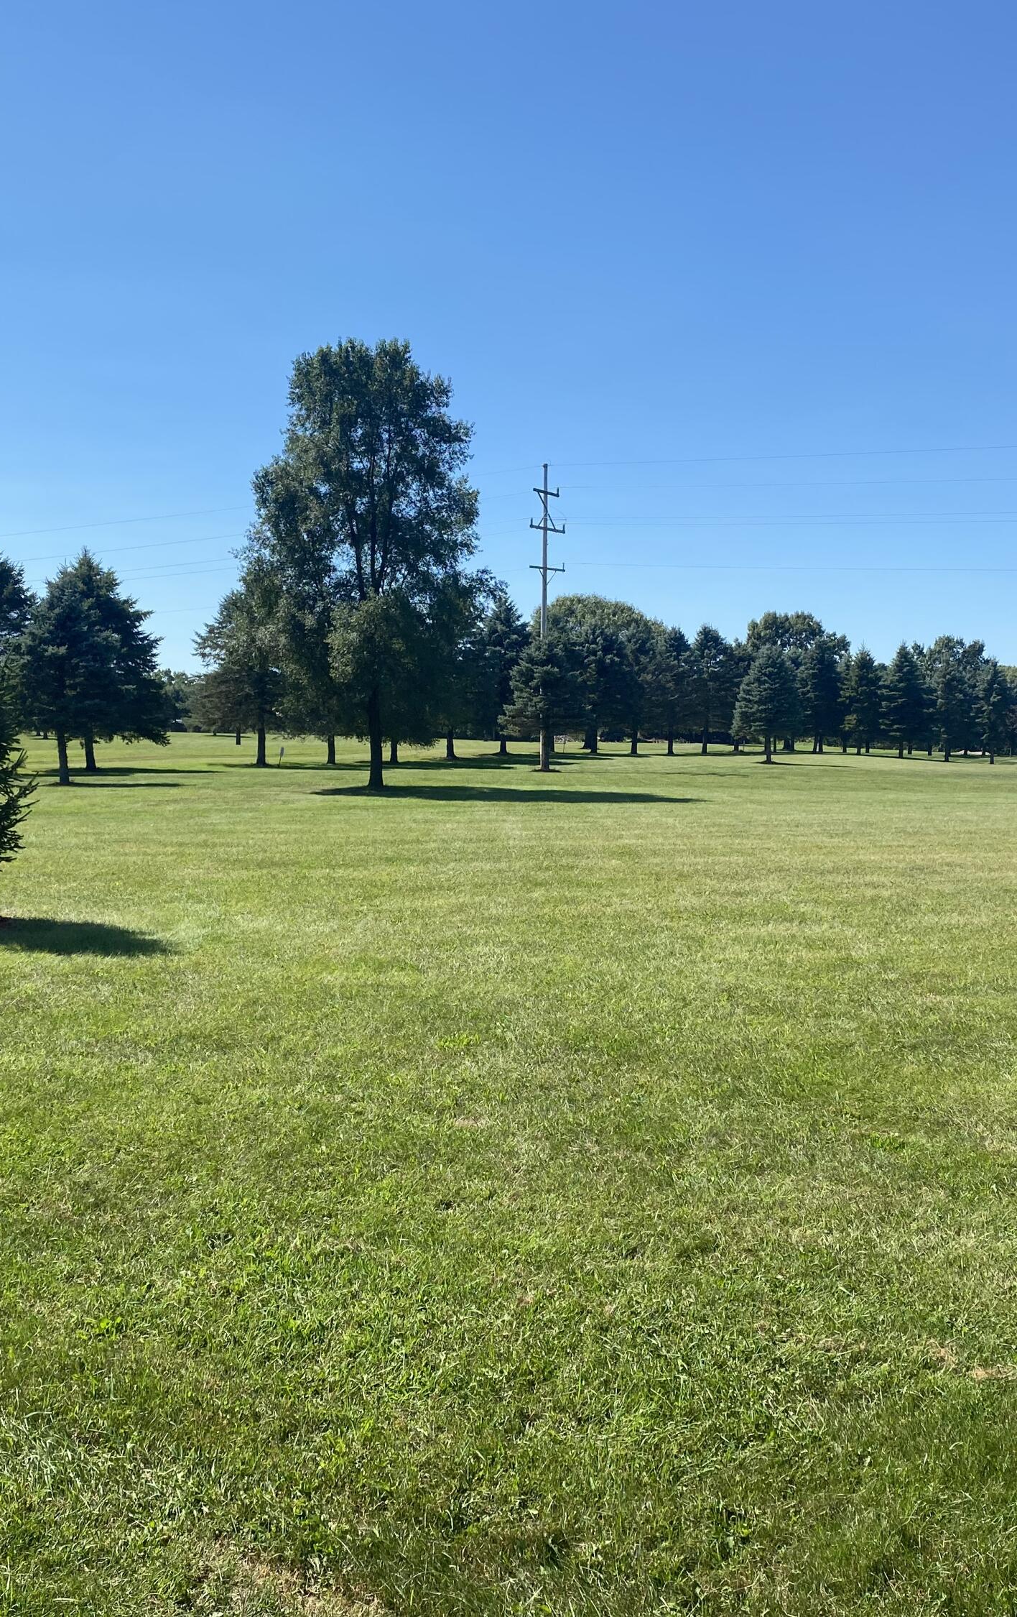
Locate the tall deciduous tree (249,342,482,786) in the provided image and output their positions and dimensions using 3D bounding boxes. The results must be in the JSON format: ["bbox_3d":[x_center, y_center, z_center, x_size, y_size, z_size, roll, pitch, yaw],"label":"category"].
[{"bbox_3d":[-3.782,-6.450,43.034,6.100,11.790,5.700,0,3,0],"label":"tall deciduous tree"}]

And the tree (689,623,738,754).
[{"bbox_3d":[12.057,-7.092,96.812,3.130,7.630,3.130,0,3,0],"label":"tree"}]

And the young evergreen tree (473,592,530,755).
[{"bbox_3d":[-0.525,-7.764,91.729,4.000,9.510,4.000,0,3,0],"label":"young evergreen tree"}]

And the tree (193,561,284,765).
[{"bbox_3d":[-10.958,-6.193,69.786,5.530,8.680,5.530,0,3,0],"label":"tree"}]

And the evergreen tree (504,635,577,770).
[{"bbox_3d":[1.343,-4.082,62.871,3.280,5.220,3.280,0,3,0],"label":"evergreen tree"}]

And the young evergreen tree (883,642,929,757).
[{"bbox_3d":[22.584,-6.154,91.808,2.900,6.480,2.900,0,3,0],"label":"young evergreen tree"}]

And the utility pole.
[{"bbox_3d":[1.514,-7.577,64.705,0.600,12.130,2.200,2,4,40],"label":"utility pole"}]

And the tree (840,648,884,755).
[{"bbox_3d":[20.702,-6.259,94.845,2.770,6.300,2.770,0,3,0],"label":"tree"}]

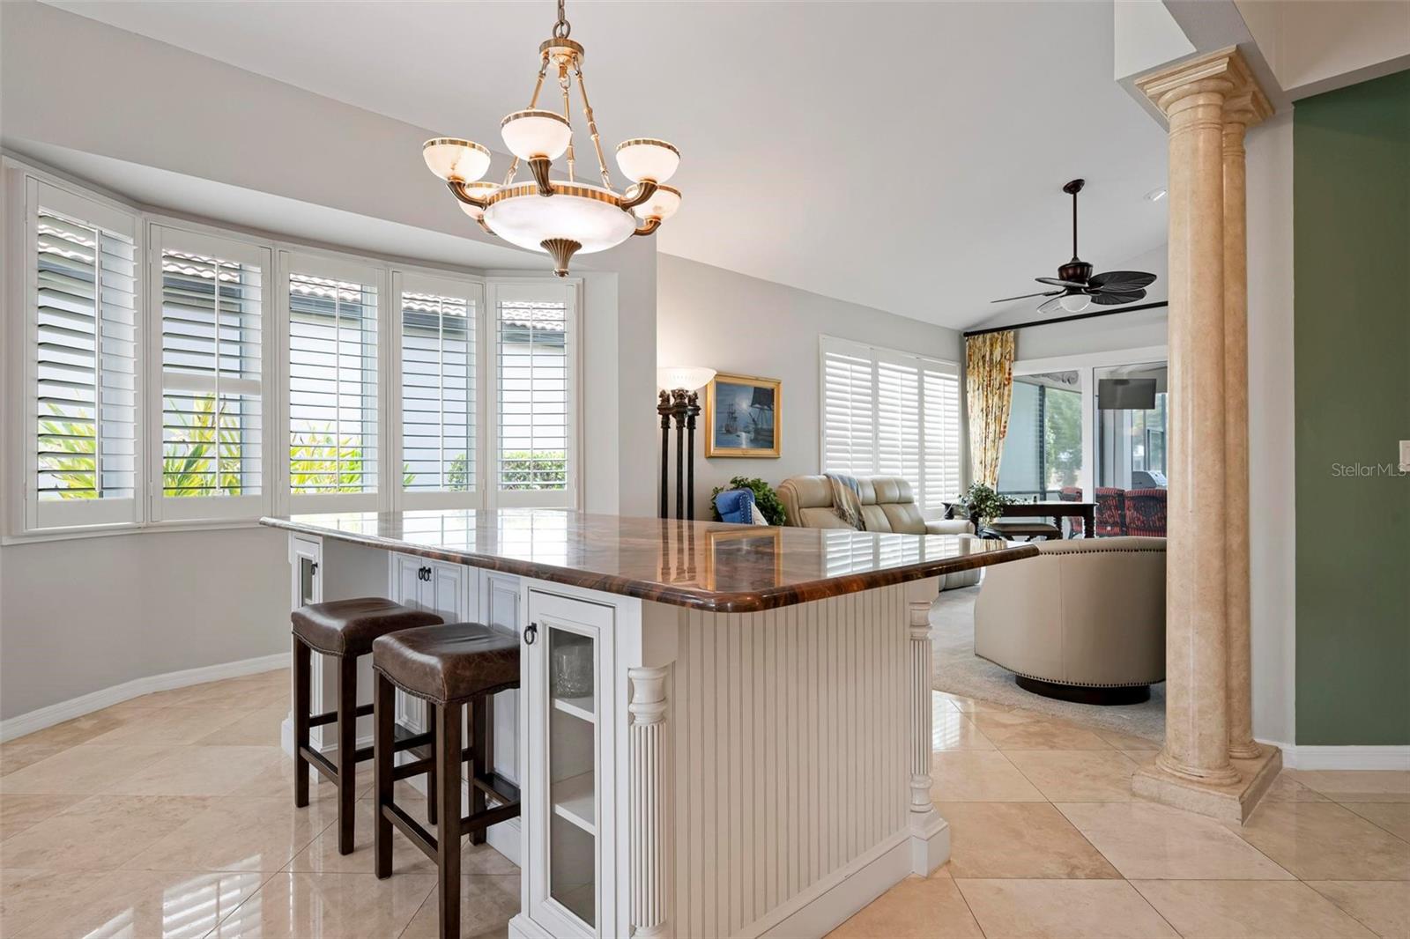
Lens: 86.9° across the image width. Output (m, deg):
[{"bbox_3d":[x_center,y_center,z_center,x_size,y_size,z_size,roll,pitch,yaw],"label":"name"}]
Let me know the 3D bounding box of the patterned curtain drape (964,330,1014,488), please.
[{"bbox_3d":[3.357,-0.273,8.749,0.140,2.780,0.602,0,0,-44],"label":"patterned curtain drape"}]

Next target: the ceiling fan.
[{"bbox_3d":[2.908,-1.762,5.850,1.310,1.050,1.310,0,0,-44],"label":"ceiling fan"}]

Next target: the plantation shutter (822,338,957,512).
[{"bbox_3d":[2.120,-0.341,8.089,2.808,1.901,0.100,0,0,-44],"label":"plantation shutter"}]

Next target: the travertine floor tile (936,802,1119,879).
[{"bbox_3d":[0.914,1.113,2.240,0.457,0.012,0.457,0,0,1],"label":"travertine floor tile"}]

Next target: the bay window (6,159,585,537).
[{"bbox_3d":[-2.031,-0.497,4.230,2.860,1.628,0.528,0,0,-44],"label":"bay window"}]

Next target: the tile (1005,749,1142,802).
[{"bbox_3d":[1.377,1.113,2.691,0.457,0.012,0.457,0,0,1],"label":"tile"}]

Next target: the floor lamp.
[{"bbox_3d":[-0.172,0.202,5.199,0.500,1.850,0.500,0,0,0],"label":"floor lamp"}]

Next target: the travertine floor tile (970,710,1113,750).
[{"bbox_3d":[1.384,1.115,3.148,0.457,0.012,0.457,0,0,1],"label":"travertine floor tile"}]

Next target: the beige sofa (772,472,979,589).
[{"bbox_3d":[1.540,0.592,6.808,2.350,1.070,0.940,0,0,-44],"label":"beige sofa"}]

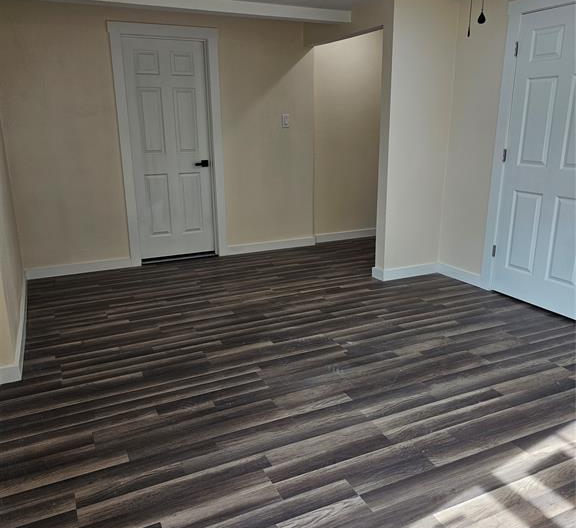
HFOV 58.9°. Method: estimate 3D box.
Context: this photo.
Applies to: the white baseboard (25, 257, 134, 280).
[{"bbox_3d":[-1.934,0.038,4.757,0.921,0.104,0.018,-8,18,-24],"label":"white baseboard"}]

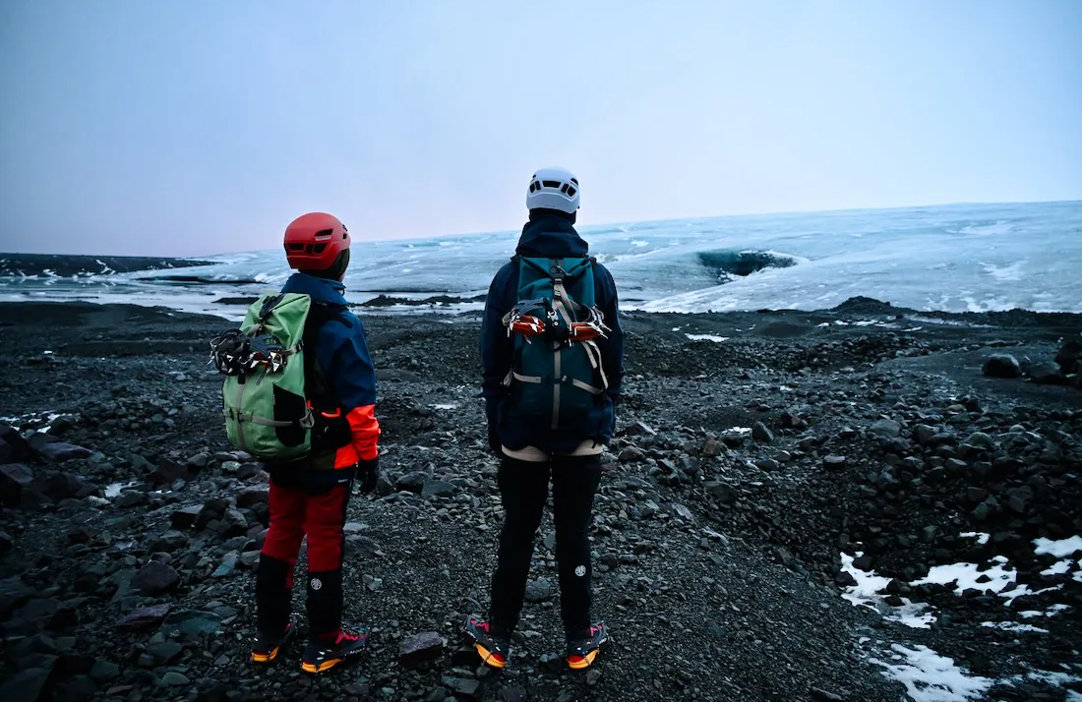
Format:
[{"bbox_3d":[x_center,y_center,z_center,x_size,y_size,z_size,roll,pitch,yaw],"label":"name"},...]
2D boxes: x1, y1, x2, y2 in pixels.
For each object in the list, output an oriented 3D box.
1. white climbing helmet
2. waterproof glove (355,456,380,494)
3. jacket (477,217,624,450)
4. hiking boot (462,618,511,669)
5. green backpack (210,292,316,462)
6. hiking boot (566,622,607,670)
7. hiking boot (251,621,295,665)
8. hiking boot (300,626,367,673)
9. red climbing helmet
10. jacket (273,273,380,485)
[{"bbox_3d":[0.048,-0.602,2.767,0.215,0.170,0.275,0,5,2],"label":"white climbing helmet"},{"bbox_3d":[-0.660,0.468,2.753,0.090,0.160,0.110,3,6,33],"label":"waterproof glove"},{"bbox_3d":[0.045,-0.081,2.774,0.530,0.890,0.340,0,5,1],"label":"jacket"},{"bbox_3d":[-0.225,1.151,2.916,0.110,0.135,0.295,-3,6,-26],"label":"hiking boot"},{"bbox_3d":[-0.985,0.081,2.598,0.300,0.580,0.280,3,6,32],"label":"green backpack"},{"bbox_3d":[0.178,1.151,2.916,0.110,0.135,0.295,2,6,24],"label":"hiking boot"},{"bbox_3d":[-1.085,1.148,2.956,0.105,0.130,0.280,2,5,18],"label":"hiking boot"},{"bbox_3d":[-0.820,1.160,2.877,0.105,0.130,0.285,5,7,44],"label":"hiking boot"},{"bbox_3d":[-0.860,-0.417,2.774,0.215,0.195,0.270,4,7,38],"label":"red climbing helmet"},{"bbox_3d":[-0.825,0.088,2.789,0.490,0.770,0.330,3,6,33],"label":"jacket"}]

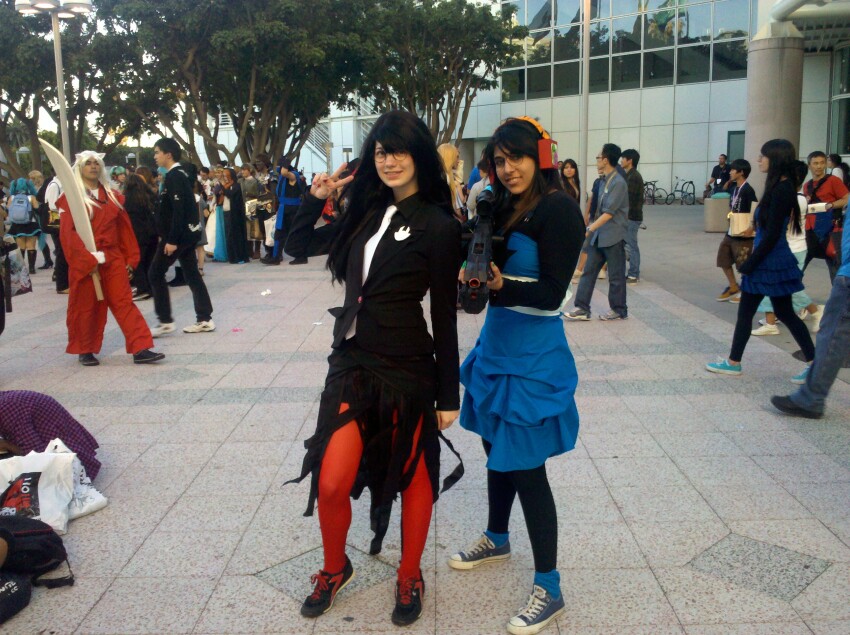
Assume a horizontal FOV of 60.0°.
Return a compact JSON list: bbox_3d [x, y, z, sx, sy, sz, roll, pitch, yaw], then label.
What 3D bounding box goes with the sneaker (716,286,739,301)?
[{"bbox_3d":[3.345,-0.259,8.120,0.260,0.115,0.100,-14,11,-4],"label":"sneaker"}]

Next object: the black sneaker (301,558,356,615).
[{"bbox_3d":[-0.338,0.942,2.590,0.097,0.115,0.260,3,18,26],"label":"black sneaker"}]

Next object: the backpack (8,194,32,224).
[{"bbox_3d":[-6.662,-1.776,12.100,0.340,0.470,0.200,-7,12,-28],"label":"backpack"}]

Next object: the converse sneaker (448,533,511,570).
[{"bbox_3d":[0.210,0.884,2.790,0.255,0.110,0.097,-5,11,-16],"label":"converse sneaker"}]

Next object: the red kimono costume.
[{"bbox_3d":[-2.598,-0.383,6.000,0.620,1.360,0.470,-12,14,-43],"label":"red kimono costume"}]

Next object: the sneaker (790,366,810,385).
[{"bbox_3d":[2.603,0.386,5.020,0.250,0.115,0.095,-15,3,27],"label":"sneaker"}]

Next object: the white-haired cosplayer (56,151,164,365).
[{"bbox_3d":[-2.561,-0.495,5.970,0.640,1.690,0.530,-12,14,-43],"label":"white-haired cosplayer"}]

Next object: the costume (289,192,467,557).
[{"bbox_3d":[-0.151,0.149,2.470,0.480,1.170,0.330,4,12,27],"label":"costume"}]

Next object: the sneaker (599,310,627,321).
[{"bbox_3d":[1.850,-0.029,7.220,0.280,0.100,0.105,-1,10,3],"label":"sneaker"}]

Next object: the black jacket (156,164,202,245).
[{"bbox_3d":[-2.357,-1.093,7.080,0.330,0.770,0.460,-5,12,-17],"label":"black jacket"}]

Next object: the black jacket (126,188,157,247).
[{"bbox_3d":[-3.584,-1.286,9.350,0.430,0.750,0.290,0,11,7],"label":"black jacket"}]

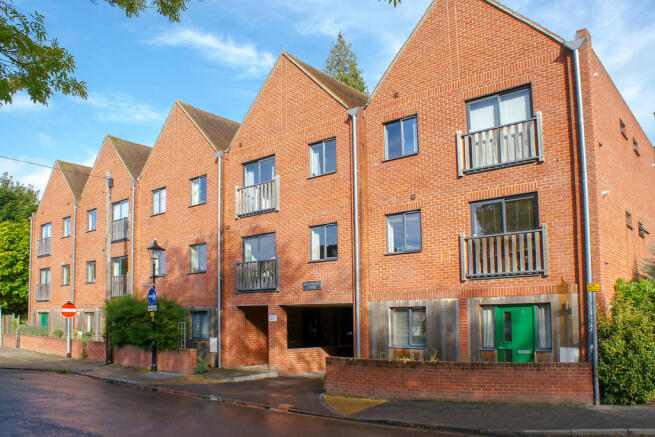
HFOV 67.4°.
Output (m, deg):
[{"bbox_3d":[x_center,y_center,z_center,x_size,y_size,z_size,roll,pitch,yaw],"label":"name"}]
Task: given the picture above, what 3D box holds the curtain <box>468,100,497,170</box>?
[{"bbox_3d":[4.119,-2.219,13.056,0.740,1.850,0.100,-9,-12,39],"label":"curtain"}]

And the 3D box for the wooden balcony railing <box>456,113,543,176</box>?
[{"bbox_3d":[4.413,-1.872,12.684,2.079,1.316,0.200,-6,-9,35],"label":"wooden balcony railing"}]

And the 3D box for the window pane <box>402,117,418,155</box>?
[{"bbox_3d":[2.377,-2.388,14.252,0.470,1.060,0.060,-6,-8,37],"label":"window pane"}]

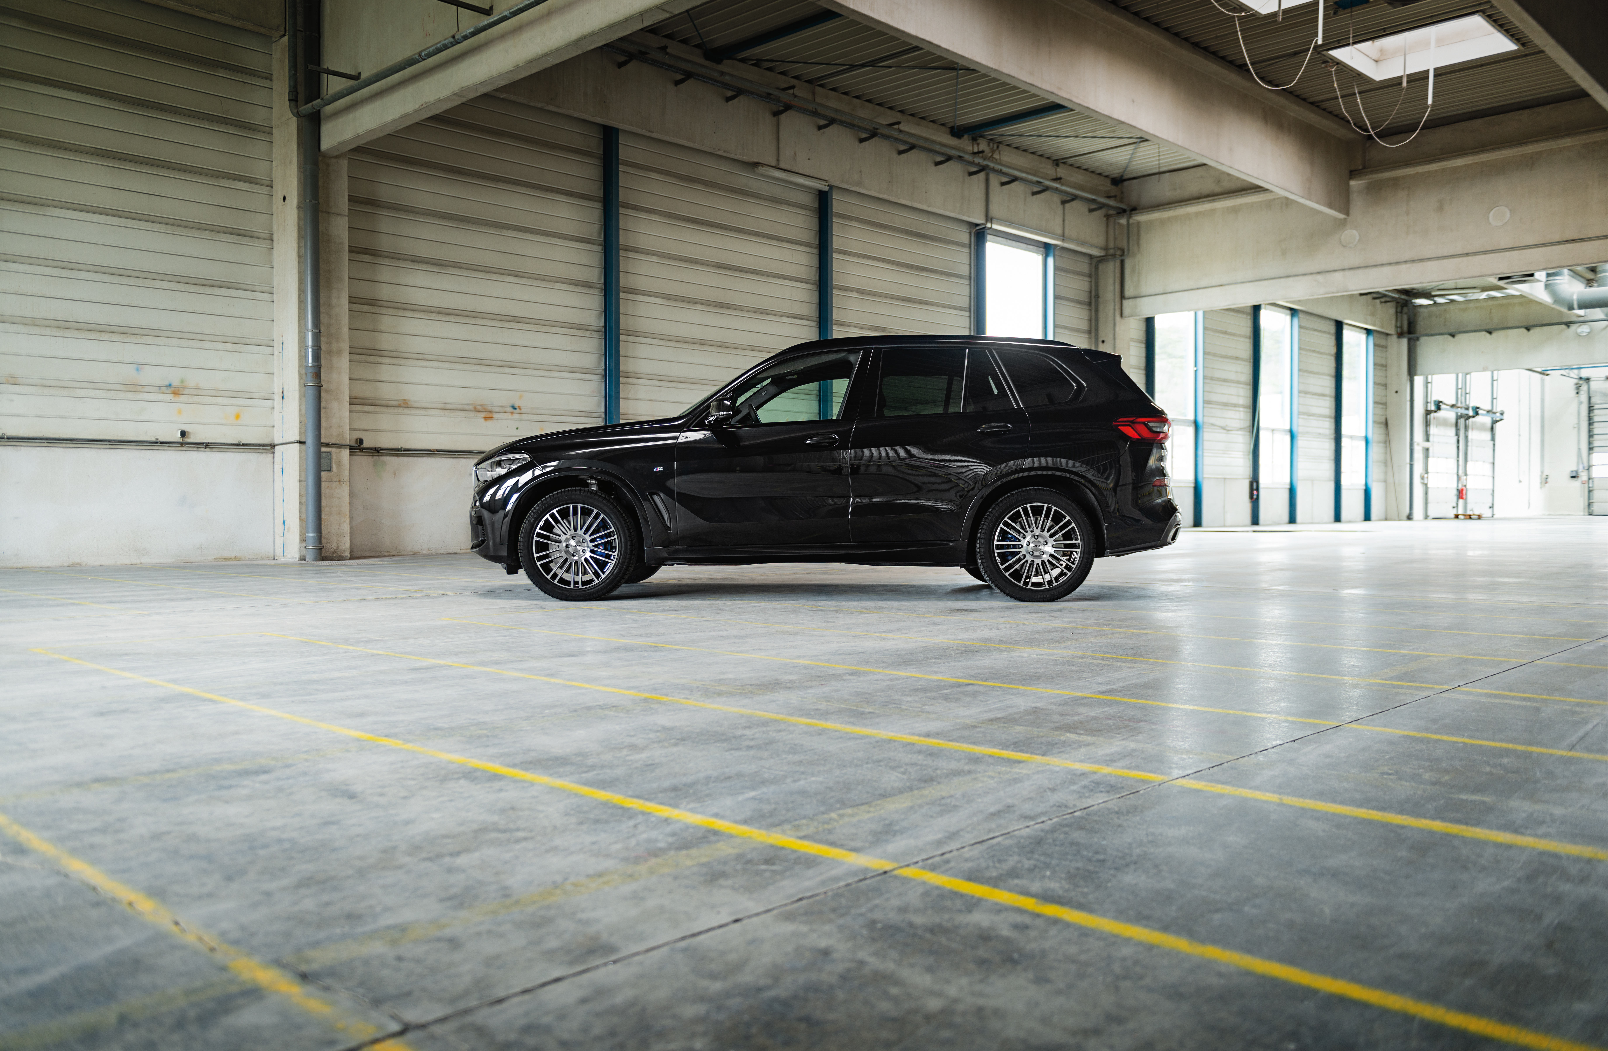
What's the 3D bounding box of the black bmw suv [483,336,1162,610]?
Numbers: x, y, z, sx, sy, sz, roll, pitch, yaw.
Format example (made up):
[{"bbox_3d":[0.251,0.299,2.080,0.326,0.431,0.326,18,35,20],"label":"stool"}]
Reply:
[{"bbox_3d":[0.148,-0.400,9.022,4.930,1.750,2.080,0,1,2],"label":"black bmw suv"}]

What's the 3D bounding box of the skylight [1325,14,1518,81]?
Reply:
[{"bbox_3d":[9.041,-7.049,18.240,2.050,0.300,1.820,1,2,44],"label":"skylight"}]

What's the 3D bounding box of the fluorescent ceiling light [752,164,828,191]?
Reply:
[{"bbox_3d":[-0.194,-5.408,19.510,0.140,0.110,1.600,1,2,44],"label":"fluorescent ceiling light"}]

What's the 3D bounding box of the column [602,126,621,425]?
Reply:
[{"bbox_3d":[-2.611,-2.538,17.108,0.200,5.700,0.110,1,2,44],"label":"column"}]

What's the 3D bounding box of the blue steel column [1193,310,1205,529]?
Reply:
[{"bbox_3d":[9.302,-2.792,29.428,0.200,5.700,0.110,1,2,44],"label":"blue steel column"}]

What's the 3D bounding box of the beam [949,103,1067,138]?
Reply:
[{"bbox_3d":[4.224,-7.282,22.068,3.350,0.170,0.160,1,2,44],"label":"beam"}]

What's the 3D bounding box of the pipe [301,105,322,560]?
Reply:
[{"bbox_3d":[-5.281,-2.163,13.446,0.165,5.100,0.165,1,2,44],"label":"pipe"}]

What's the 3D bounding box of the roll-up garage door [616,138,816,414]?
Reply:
[{"bbox_3d":[-1.205,-3.292,19.282,0.200,4.750,4.150,1,2,44],"label":"roll-up garage door"}]

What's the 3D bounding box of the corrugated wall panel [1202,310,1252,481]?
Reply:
[{"bbox_3d":[10.278,-3.397,30.614,0.080,4.500,2.950,1,2,44],"label":"corrugated wall panel"}]

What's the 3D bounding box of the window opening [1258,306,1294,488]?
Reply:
[{"bbox_3d":[12.685,-3.412,33.741,0.150,4.800,2.000,1,2,44],"label":"window opening"}]

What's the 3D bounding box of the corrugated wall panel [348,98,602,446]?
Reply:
[{"bbox_3d":[-4.188,-3.230,16.185,0.200,4.750,3.900,1,2,44],"label":"corrugated wall panel"}]

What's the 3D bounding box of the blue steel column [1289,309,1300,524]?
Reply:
[{"bbox_3d":[13.069,-2.872,33.324,0.200,5.700,0.110,1,2,44],"label":"blue steel column"}]

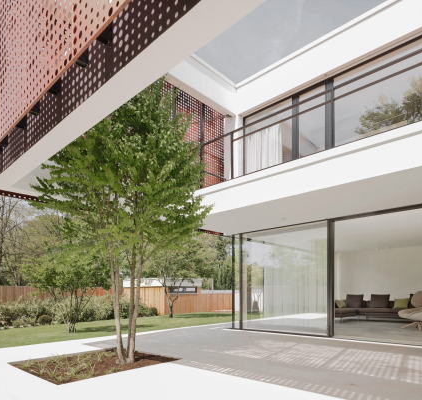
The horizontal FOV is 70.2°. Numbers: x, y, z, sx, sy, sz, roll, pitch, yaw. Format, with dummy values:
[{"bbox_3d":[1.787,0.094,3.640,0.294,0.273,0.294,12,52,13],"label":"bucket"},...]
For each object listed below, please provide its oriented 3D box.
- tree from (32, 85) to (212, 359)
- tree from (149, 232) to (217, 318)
[{"bbox_3d":[-1.350,0.320,4.500,2.600,4.250,2.500,0,0,0],"label":"tree"},{"bbox_3d":[-1.280,3.550,14.100,3.200,4.050,3.100,0,0,0],"label":"tree"}]

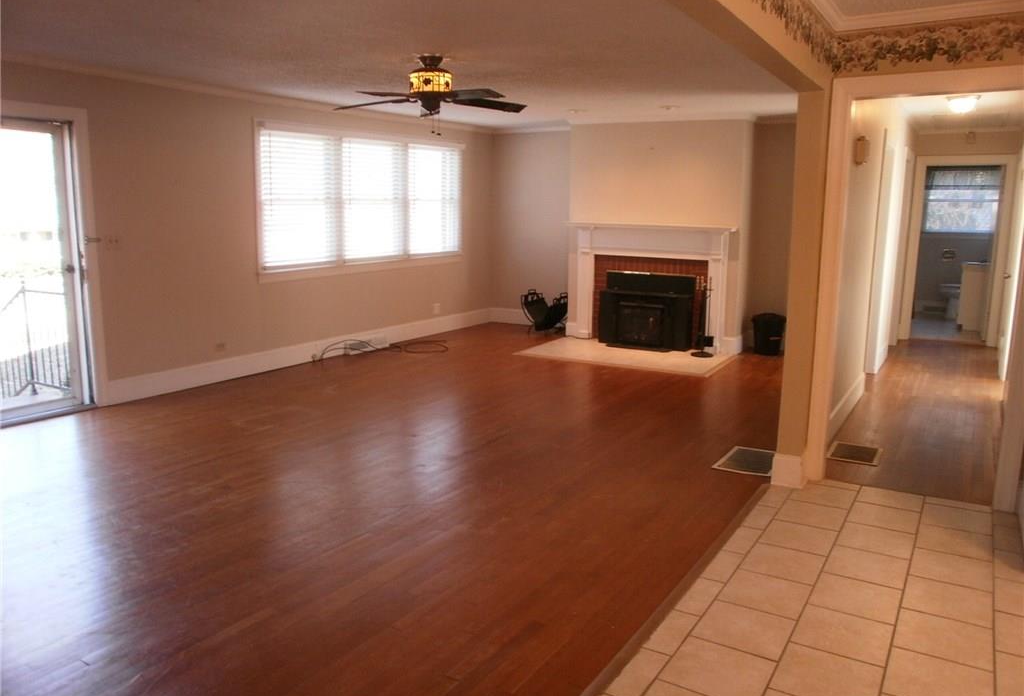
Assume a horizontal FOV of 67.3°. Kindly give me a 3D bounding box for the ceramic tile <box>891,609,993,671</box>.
[{"bbox_3d":[1.503,1.011,2.673,0.300,0.010,0.300,6,12,31],"label":"ceramic tile"}]

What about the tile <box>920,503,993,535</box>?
[{"bbox_3d":[2.195,0.847,3.791,0.305,0.010,0.305,6,12,31],"label":"tile"}]

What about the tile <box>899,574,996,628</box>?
[{"bbox_3d":[1.685,0.978,2.971,0.301,0.010,0.301,6,12,31],"label":"tile"}]

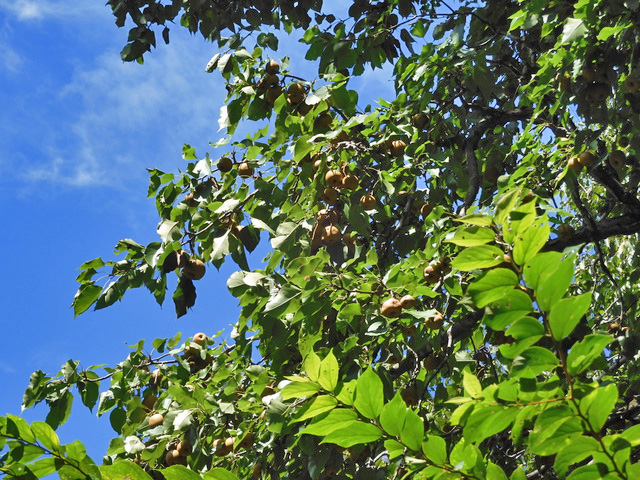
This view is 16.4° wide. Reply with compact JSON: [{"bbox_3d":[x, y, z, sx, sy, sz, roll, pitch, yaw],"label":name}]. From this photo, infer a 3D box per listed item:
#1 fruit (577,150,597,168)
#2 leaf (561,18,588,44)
[{"bbox_3d":[0.808,-0.243,6.700,0.053,0.050,0.053,-3,-25,7],"label":"fruit"},{"bbox_3d":[0.698,-0.573,6.100,0.093,0.020,0.071,-42,-68,12],"label":"leaf"}]

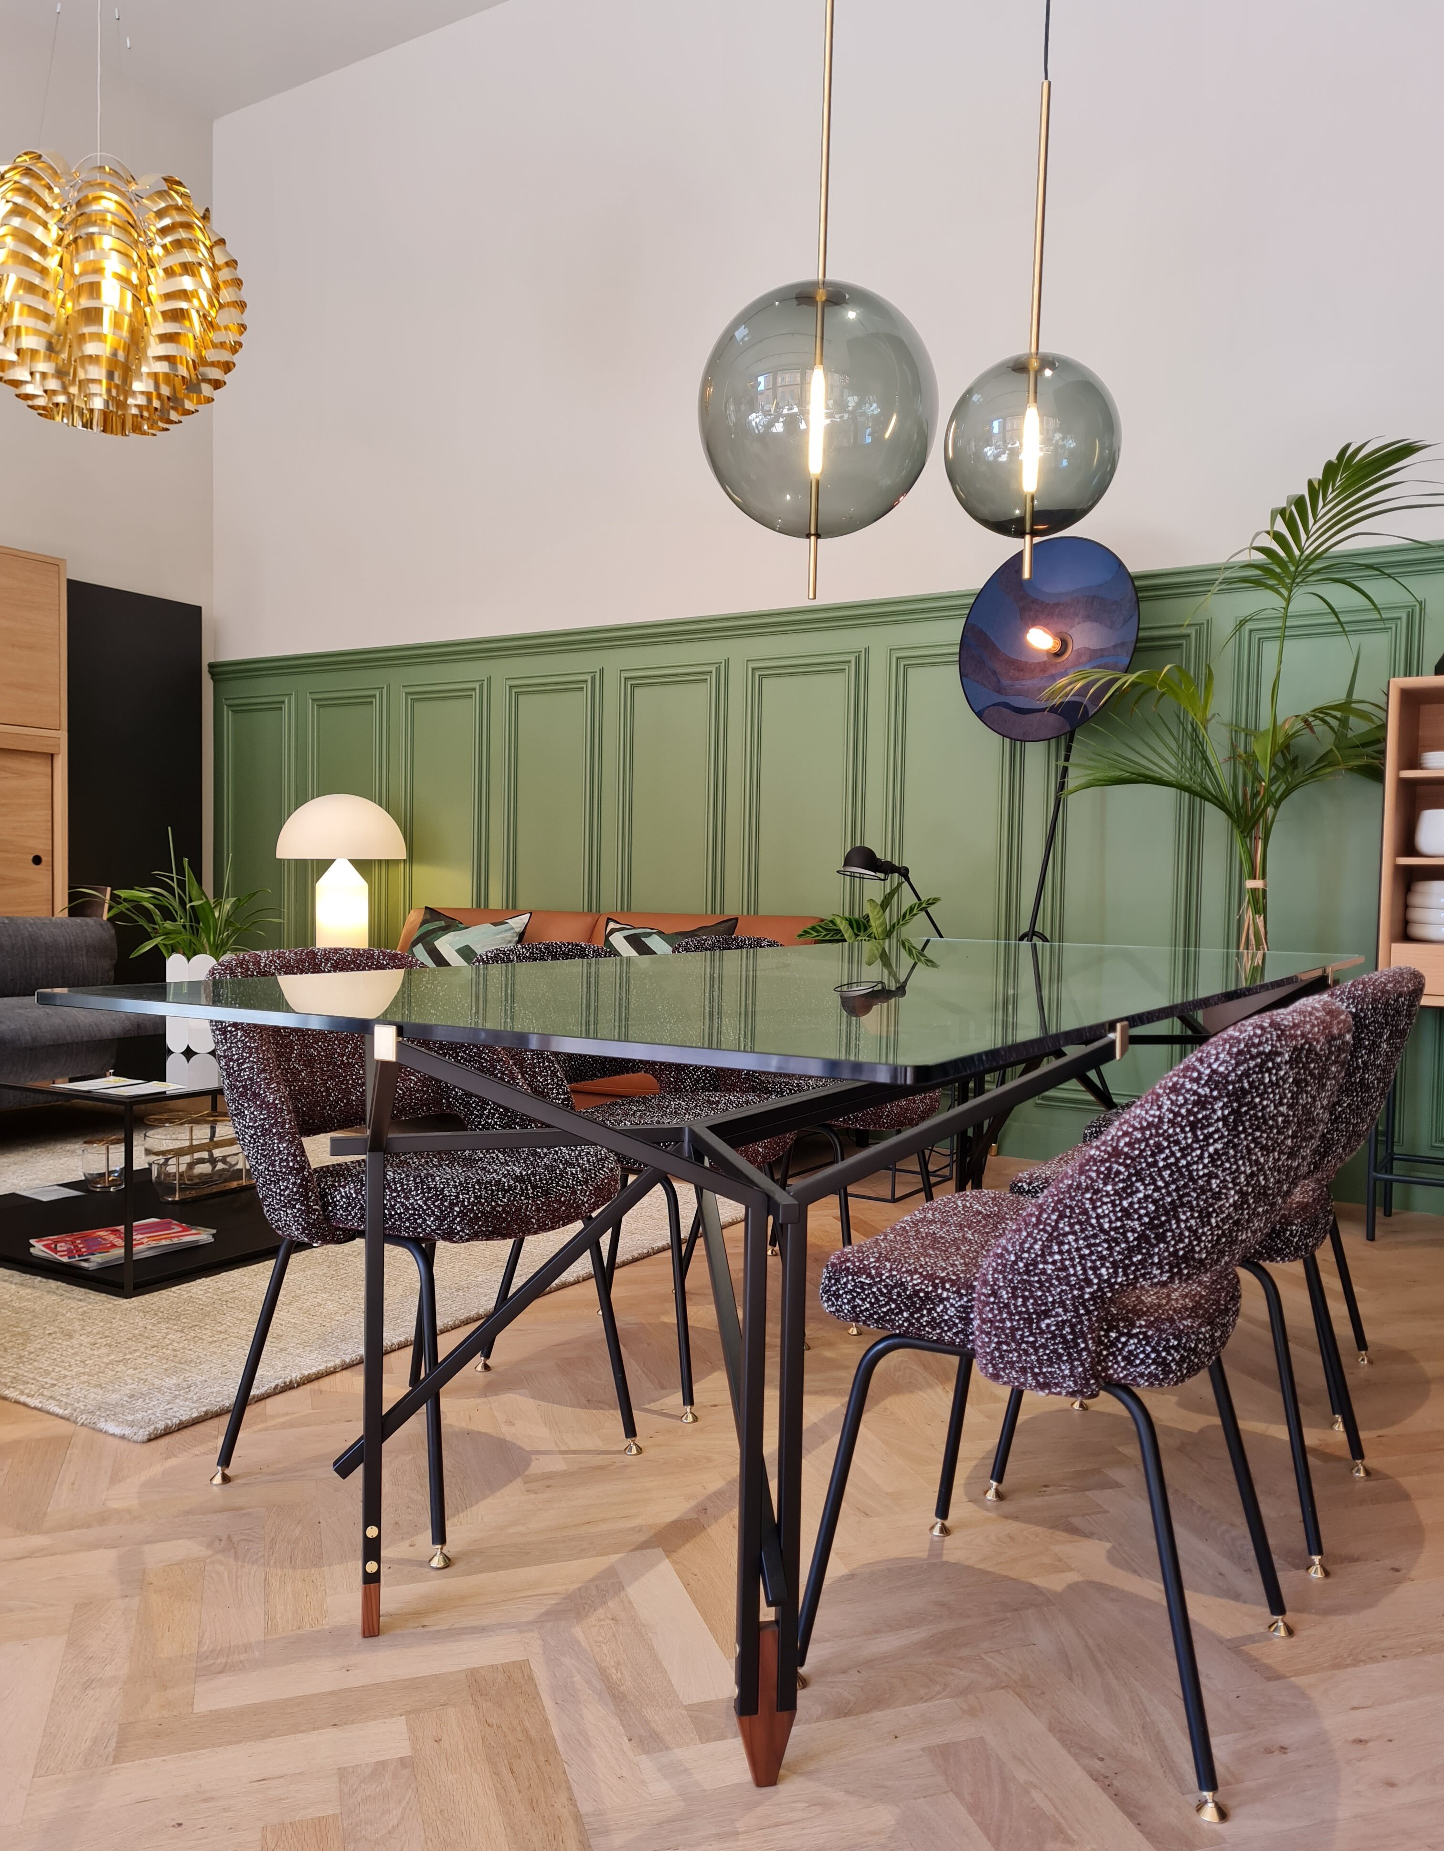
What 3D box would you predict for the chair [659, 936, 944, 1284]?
[{"bbox_3d":[0.188,0.408,3.192,0.570,0.790,0.540,2,2,33],"label":"chair"}]

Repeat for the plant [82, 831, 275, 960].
[{"bbox_3d":[-1.428,-0.070,3.820,0.450,0.360,0.440,2,2,32],"label":"plant"}]

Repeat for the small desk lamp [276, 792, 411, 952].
[{"bbox_3d":[-1.454,-0.149,5.511,0.500,0.700,0.500,2,2,32],"label":"small desk lamp"}]

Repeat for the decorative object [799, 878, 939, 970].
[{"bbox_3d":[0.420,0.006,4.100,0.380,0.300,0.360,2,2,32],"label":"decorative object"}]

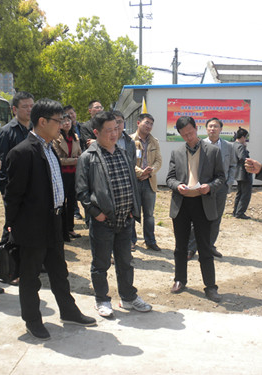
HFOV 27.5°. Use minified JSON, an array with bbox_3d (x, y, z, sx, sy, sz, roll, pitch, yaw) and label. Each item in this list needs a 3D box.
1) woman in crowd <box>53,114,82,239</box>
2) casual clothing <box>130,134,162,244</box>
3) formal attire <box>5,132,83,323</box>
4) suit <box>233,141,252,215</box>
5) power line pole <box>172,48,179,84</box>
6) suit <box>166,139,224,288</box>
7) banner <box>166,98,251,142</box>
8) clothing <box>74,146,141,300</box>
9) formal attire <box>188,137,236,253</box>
[{"bbox_3d":[-0.845,-0.140,7.170,0.440,1.667,0.310,-2,5,-25],"label":"woman in crowd"},{"bbox_3d":[0.187,0.019,6.880,0.500,1.490,0.360,0,5,-3],"label":"casual clothing"},{"bbox_3d":[-0.680,0.311,4.062,0.470,1.451,0.500,4,6,35],"label":"formal attire"},{"bbox_3d":[2.104,-0.156,10.086,0.330,1.475,0.450,0,5,-12],"label":"suit"},{"bbox_3d":[3.078,-5.840,37.353,0.420,7.602,0.360,1,5,0],"label":"power line pole"},{"bbox_3d":[0.595,0.258,4.930,0.560,1.400,0.380,1,5,9],"label":"suit"},{"bbox_3d":[2.240,-1.919,15.350,2.400,1.230,0.050,1,5,-1],"label":"banner"},{"bbox_3d":[-0.185,0.310,4.602,0.550,1.390,0.360,-3,6,-37],"label":"clothing"},{"bbox_3d":[1.003,0.087,6.620,0.570,1.440,0.360,2,6,14],"label":"formal attire"}]

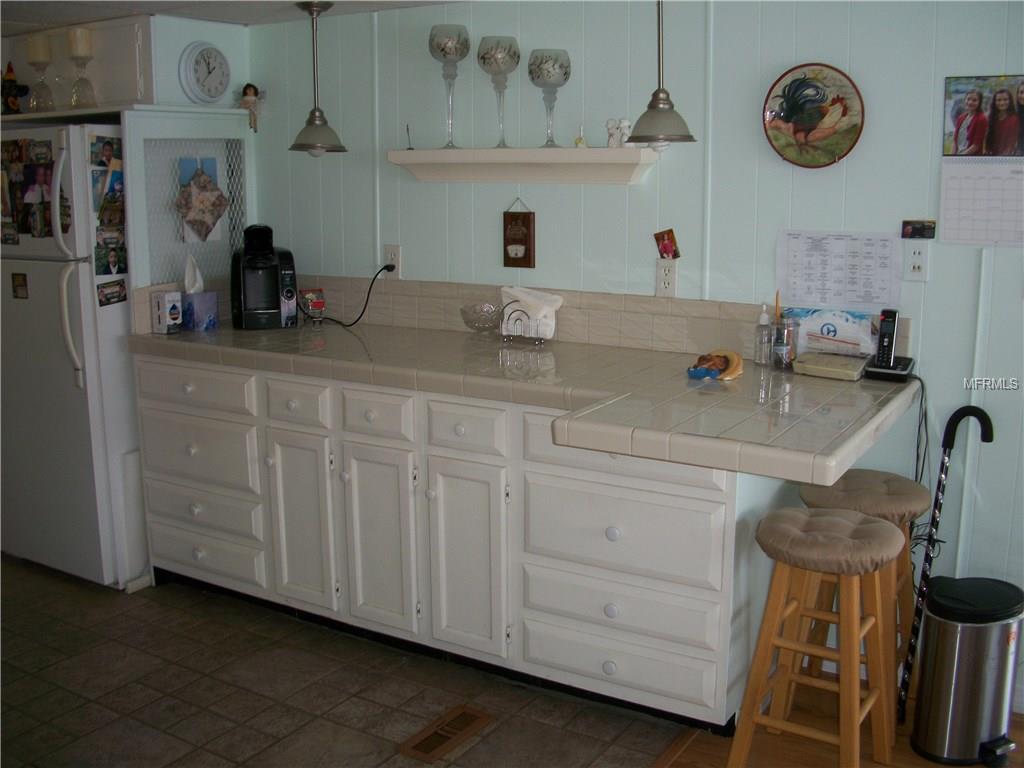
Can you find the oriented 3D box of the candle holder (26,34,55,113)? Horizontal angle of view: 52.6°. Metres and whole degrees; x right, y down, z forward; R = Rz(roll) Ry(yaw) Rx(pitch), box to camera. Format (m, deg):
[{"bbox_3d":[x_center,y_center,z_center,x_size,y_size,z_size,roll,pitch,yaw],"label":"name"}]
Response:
[{"bbox_3d":[-1.788,-1.175,3.926,0.096,0.284,0.096,7,13,31],"label":"candle holder"}]

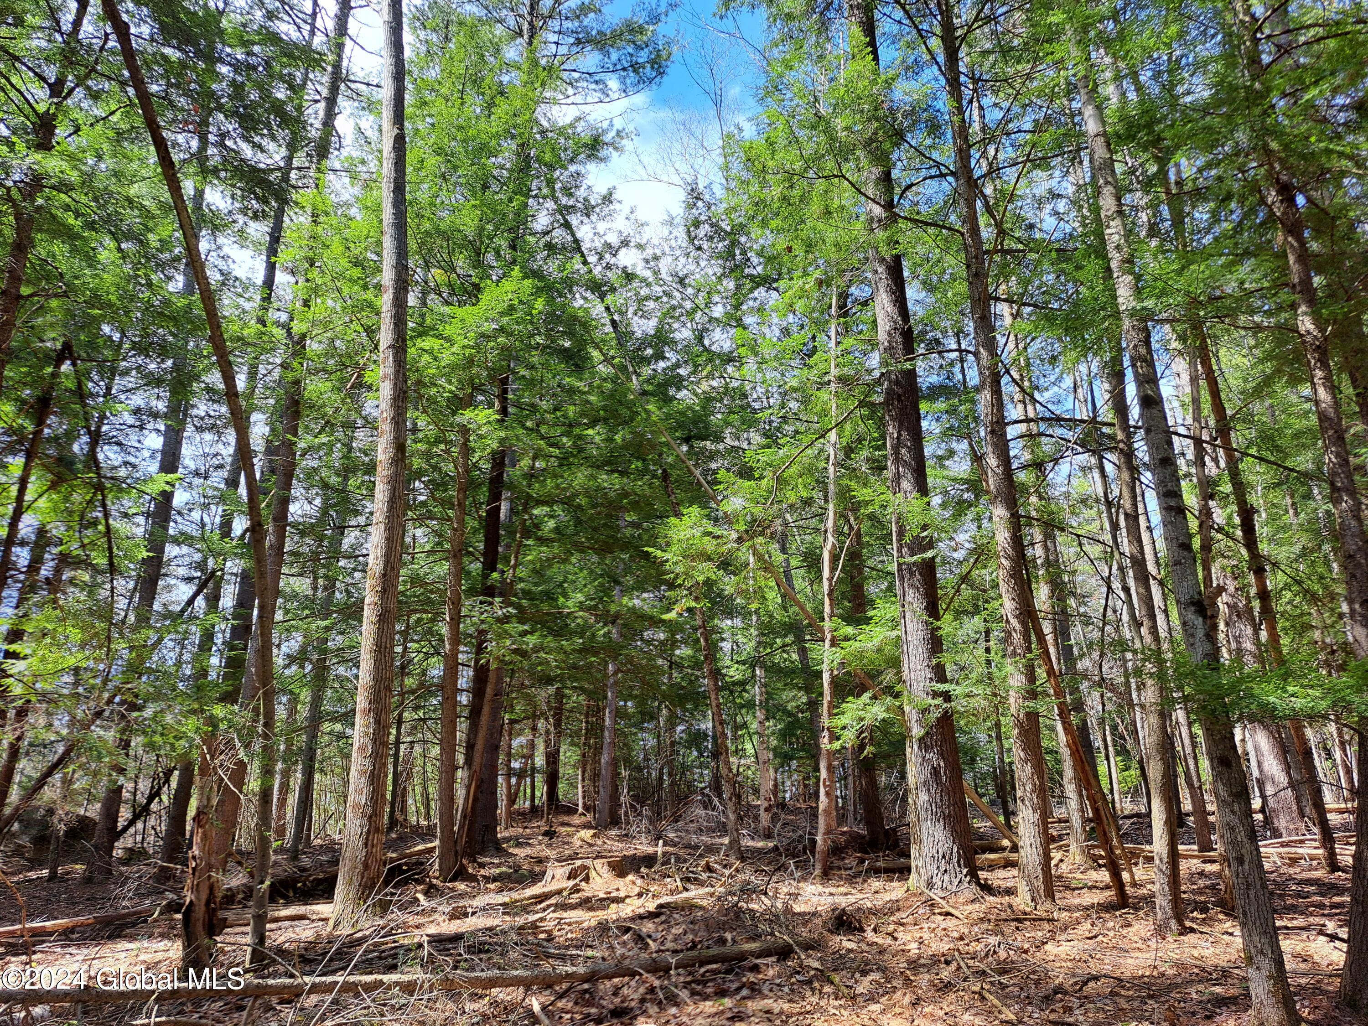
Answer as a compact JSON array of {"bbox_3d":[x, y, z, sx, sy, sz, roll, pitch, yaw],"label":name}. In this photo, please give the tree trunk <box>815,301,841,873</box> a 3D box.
[{"bbox_3d":[1.974,0.587,12.881,0.175,8.171,0.175,1,-16,8],"label":"tree trunk"}]

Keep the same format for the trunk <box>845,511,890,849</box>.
[{"bbox_3d":[3.050,2.716,15.921,0.302,5.476,0.302,-4,-16,10],"label":"trunk"}]

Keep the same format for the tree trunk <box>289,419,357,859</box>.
[{"bbox_3d":[-5.597,1.739,14.795,0.197,6.838,0.197,7,-18,-20],"label":"tree trunk"}]

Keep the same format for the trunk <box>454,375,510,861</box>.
[{"bbox_3d":[-3.067,1.357,14.780,0.242,7.575,0.242,5,-17,-11],"label":"trunk"}]

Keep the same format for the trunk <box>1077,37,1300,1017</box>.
[{"bbox_3d":[3.532,-0.449,6.946,0.265,7.348,0.265,-11,-19,27],"label":"trunk"}]

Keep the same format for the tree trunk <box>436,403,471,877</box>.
[{"bbox_3d":[-3.076,1.491,12.884,0.226,6.404,0.226,2,-16,-13],"label":"tree trunk"}]

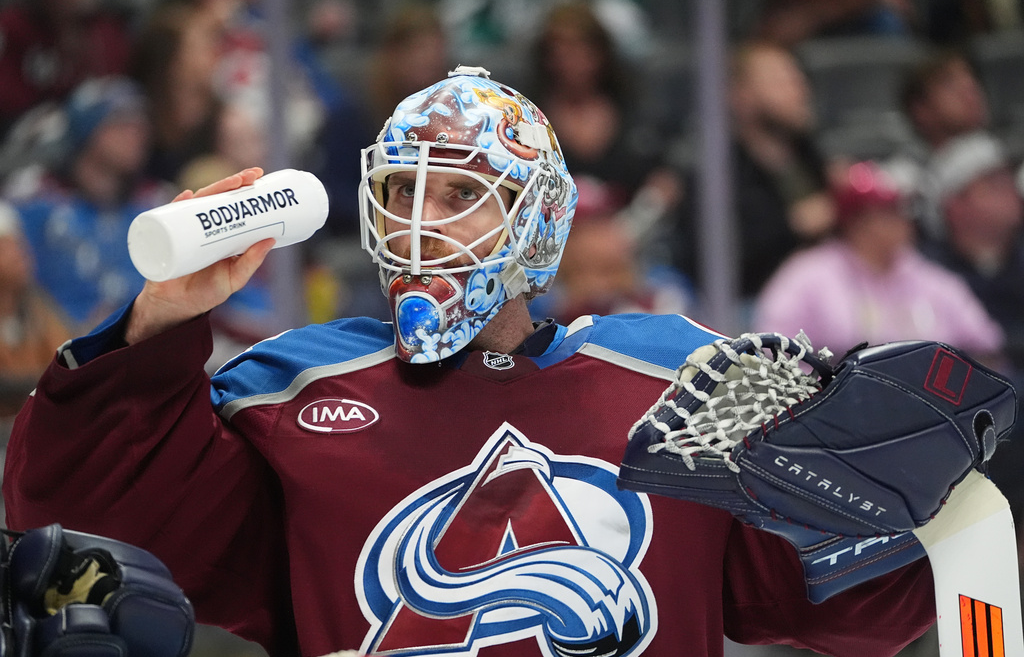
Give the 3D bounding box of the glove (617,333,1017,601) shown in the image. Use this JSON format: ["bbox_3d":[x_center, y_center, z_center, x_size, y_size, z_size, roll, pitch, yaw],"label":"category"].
[{"bbox_3d":[0.311,0.136,10.270,0.390,0.275,0.250,-6,0,16],"label":"glove"}]

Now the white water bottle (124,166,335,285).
[{"bbox_3d":[-0.285,-0.106,10.330,0.220,0.077,0.077,-15,8,-36],"label":"white water bottle"}]

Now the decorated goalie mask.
[{"bbox_3d":[-0.041,-0.118,10.500,0.220,0.305,0.280,3,0,25],"label":"decorated goalie mask"}]

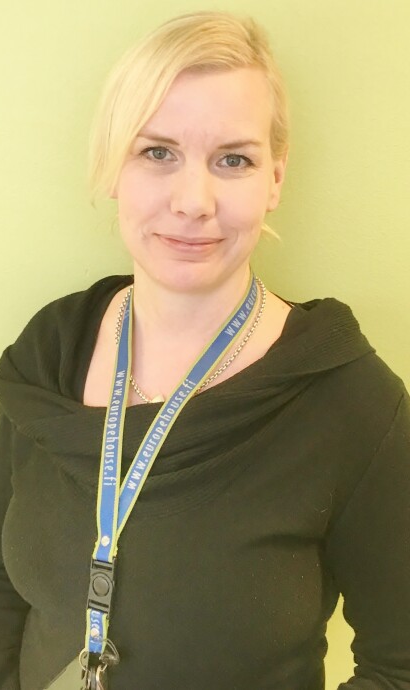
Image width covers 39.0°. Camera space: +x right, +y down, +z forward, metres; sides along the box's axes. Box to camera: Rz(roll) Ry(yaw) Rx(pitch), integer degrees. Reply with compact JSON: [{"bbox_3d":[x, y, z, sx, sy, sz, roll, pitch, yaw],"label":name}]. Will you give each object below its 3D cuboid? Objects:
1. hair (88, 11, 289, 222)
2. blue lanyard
[{"bbox_3d":[-0.012,-0.226,0.590,0.187,0.220,0.205,5,17,0],"label":"hair"},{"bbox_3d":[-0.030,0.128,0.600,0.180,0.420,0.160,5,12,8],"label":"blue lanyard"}]

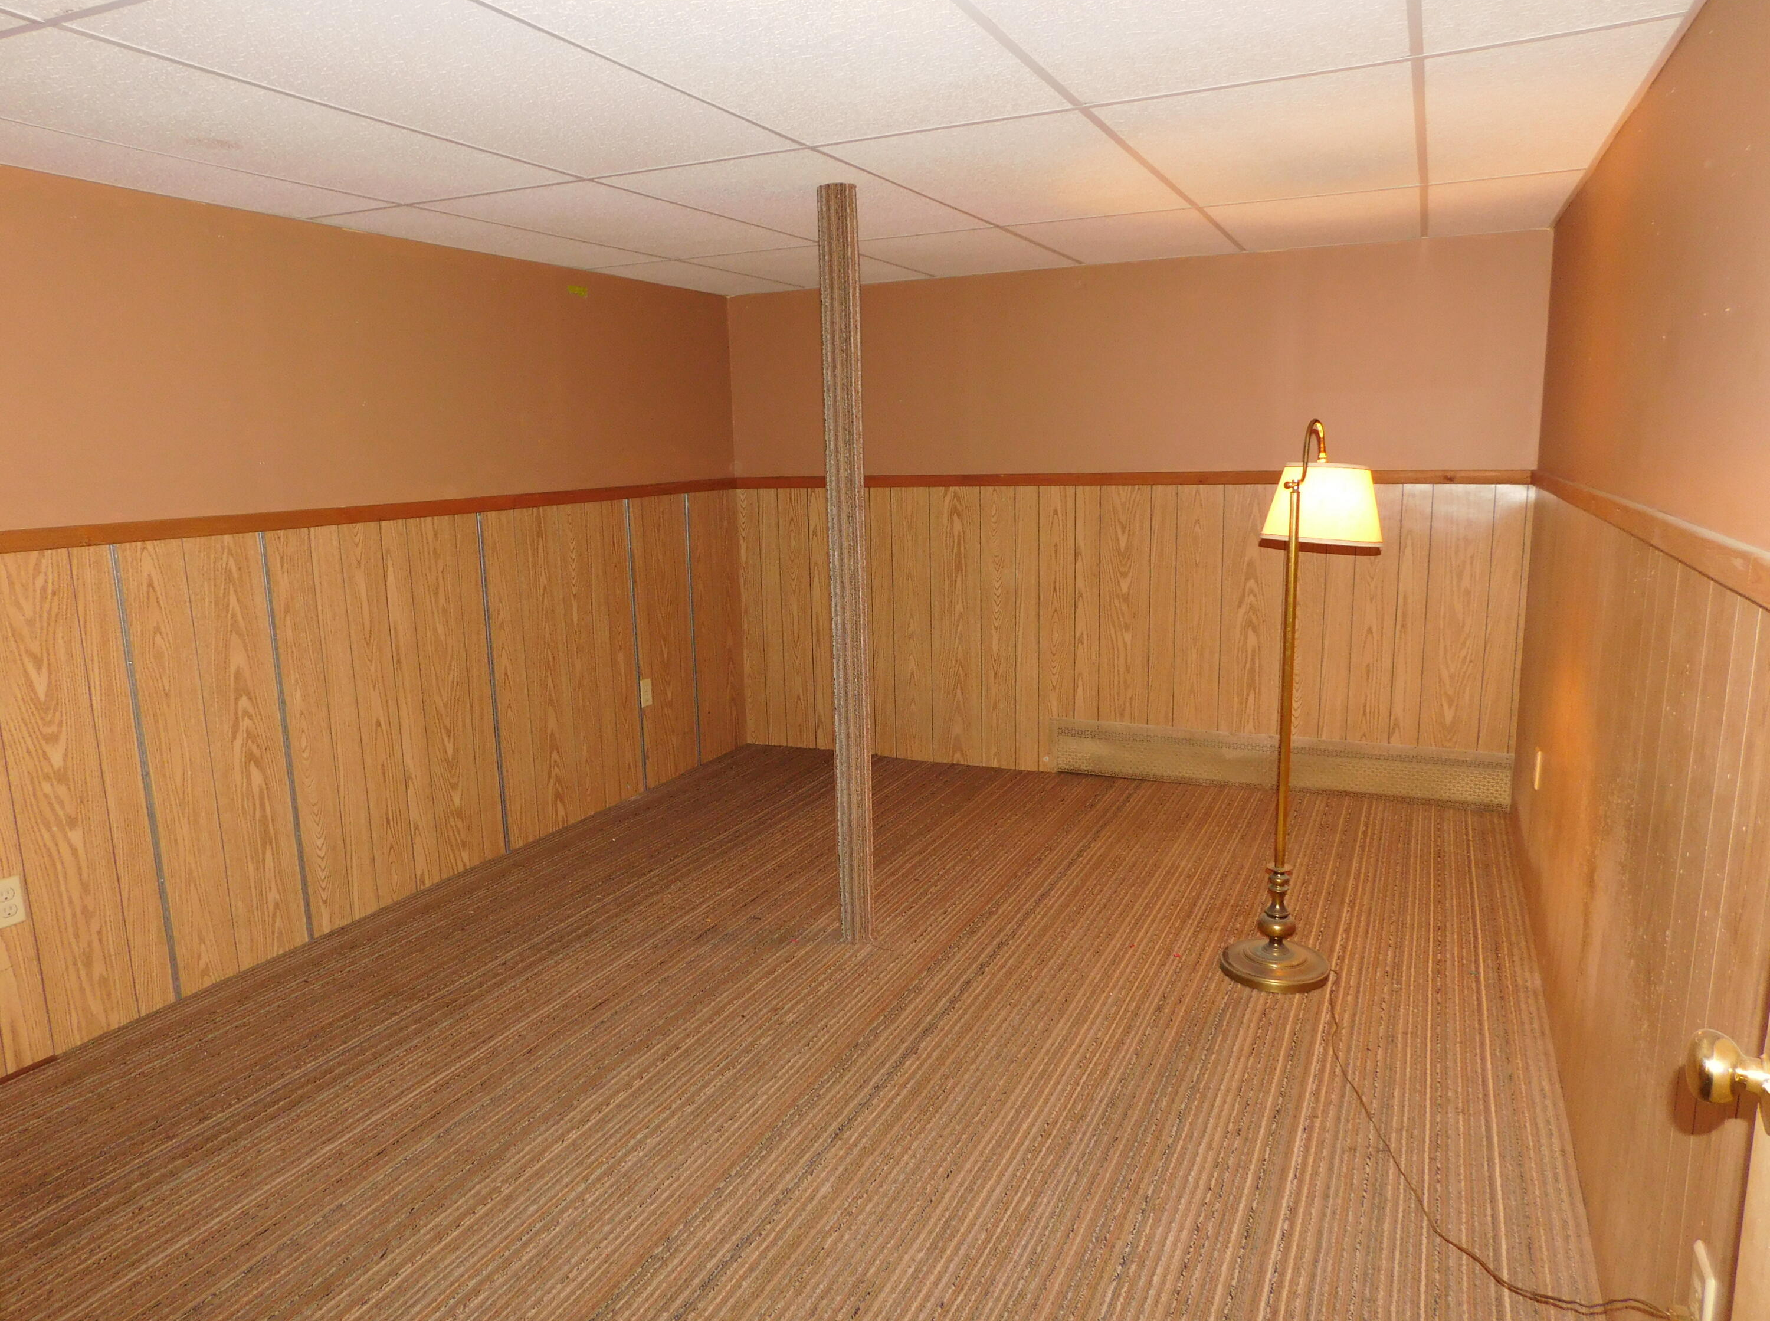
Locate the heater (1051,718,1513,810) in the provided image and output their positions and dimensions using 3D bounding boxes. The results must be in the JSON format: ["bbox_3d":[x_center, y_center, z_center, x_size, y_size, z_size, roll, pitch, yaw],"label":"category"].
[{"bbox_3d":[1.458,0.398,4.525,1.682,0.226,0.065,4,12,25],"label":"heater"}]

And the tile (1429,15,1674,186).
[{"bbox_3d":[1.369,-1.161,2.532,0.372,0.020,1.211,4,12,25],"label":"tile"}]

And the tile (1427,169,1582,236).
[{"bbox_3d":[1.820,-1.354,3.504,0.369,0.020,0.949,4,12,25],"label":"tile"}]

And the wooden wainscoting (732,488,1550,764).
[{"bbox_3d":[0.789,-0.106,4.777,3.189,1.183,0.020,4,12,25],"label":"wooden wainscoting"}]

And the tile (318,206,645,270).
[{"bbox_3d":[-1.186,-1.328,3.708,0.378,0.020,1.219,4,12,25],"label":"tile"}]

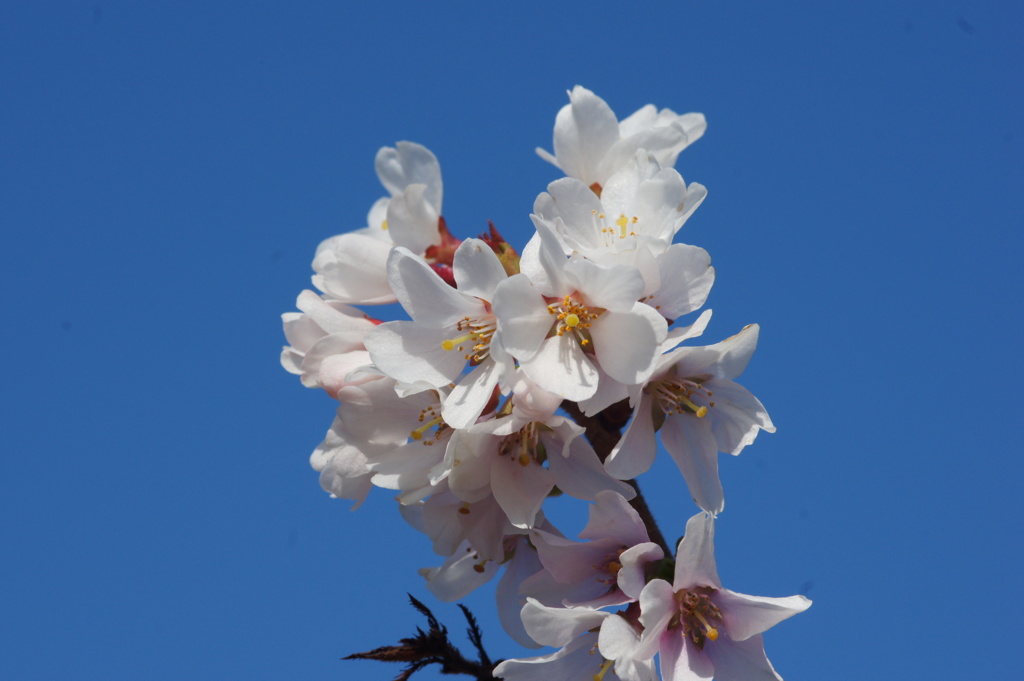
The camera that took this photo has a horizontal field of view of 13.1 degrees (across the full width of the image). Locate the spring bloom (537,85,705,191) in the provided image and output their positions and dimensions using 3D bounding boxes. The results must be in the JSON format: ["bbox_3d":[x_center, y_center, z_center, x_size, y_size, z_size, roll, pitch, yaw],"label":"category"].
[{"bbox_3d":[0.023,-0.042,0.938,0.031,0.025,0.033,34,-22,-7],"label":"spring bloom"}]

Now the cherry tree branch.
[{"bbox_3d":[0.022,0.029,0.938,0.007,0.037,0.007,-34,-8,0],"label":"cherry tree branch"}]

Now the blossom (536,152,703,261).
[{"bbox_3d":[0.022,-0.026,0.922,0.035,0.032,0.021,0,-38,-2],"label":"blossom"}]

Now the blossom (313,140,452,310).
[{"bbox_3d":[-0.027,-0.024,0.932,0.024,0.033,0.031,31,-12,9],"label":"blossom"}]

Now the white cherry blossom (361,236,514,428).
[{"bbox_3d":[-0.015,-0.001,0.915,0.033,0.038,0.021,-12,-3,37],"label":"white cherry blossom"}]

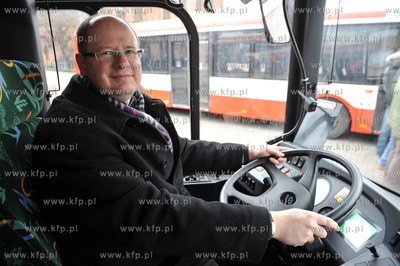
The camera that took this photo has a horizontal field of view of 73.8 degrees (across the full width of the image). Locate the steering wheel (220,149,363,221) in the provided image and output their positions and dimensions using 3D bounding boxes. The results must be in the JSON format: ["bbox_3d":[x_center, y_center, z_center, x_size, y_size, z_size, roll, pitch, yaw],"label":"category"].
[{"bbox_3d":[0.303,0.199,0.929,0.462,0.095,0.462,-20,18,-3],"label":"steering wheel"}]

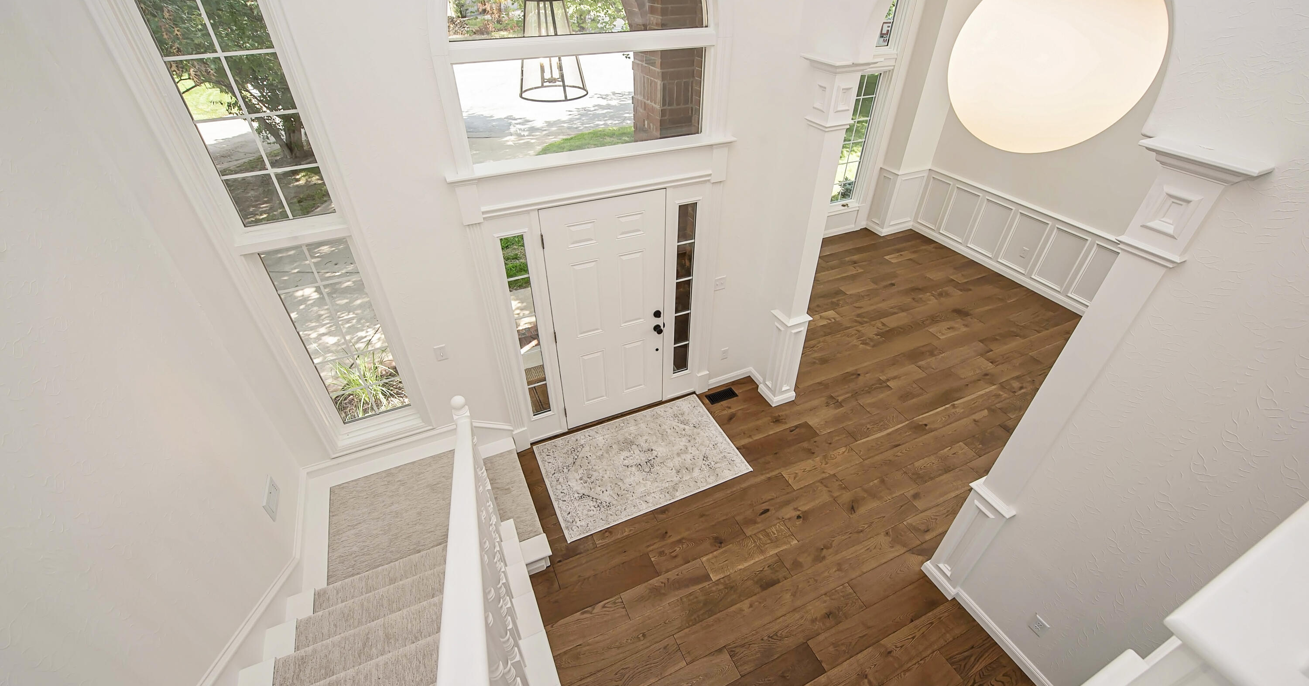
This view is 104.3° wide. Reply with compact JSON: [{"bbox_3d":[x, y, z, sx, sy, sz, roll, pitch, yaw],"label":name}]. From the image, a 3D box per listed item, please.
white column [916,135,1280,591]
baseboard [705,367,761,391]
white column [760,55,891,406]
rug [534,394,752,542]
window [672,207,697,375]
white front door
[{"bbox_3d":[1.997,0.453,2.615,0.360,2.820,0.340,-15,39,-19],"label":"white column"},{"bbox_3d":[0.804,0.403,4.957,0.500,0.120,0.240,-15,39,-19],"label":"baseboard"},{"bbox_3d":[1.182,-0.646,4.062,0.360,2.870,0.340,-15,39,-19],"label":"white column"},{"bbox_3d":[-0.114,0.967,4.287,1.574,0.012,1.008,-15,39,-19],"label":"rug"},{"bbox_3d":[0.244,-0.388,4.235,0.155,1.630,0.040,-15,39,-19],"label":"window"},{"bbox_3d":[-0.343,-0.169,4.075,0.922,2.035,0.050,-15,39,-19],"label":"white front door"}]

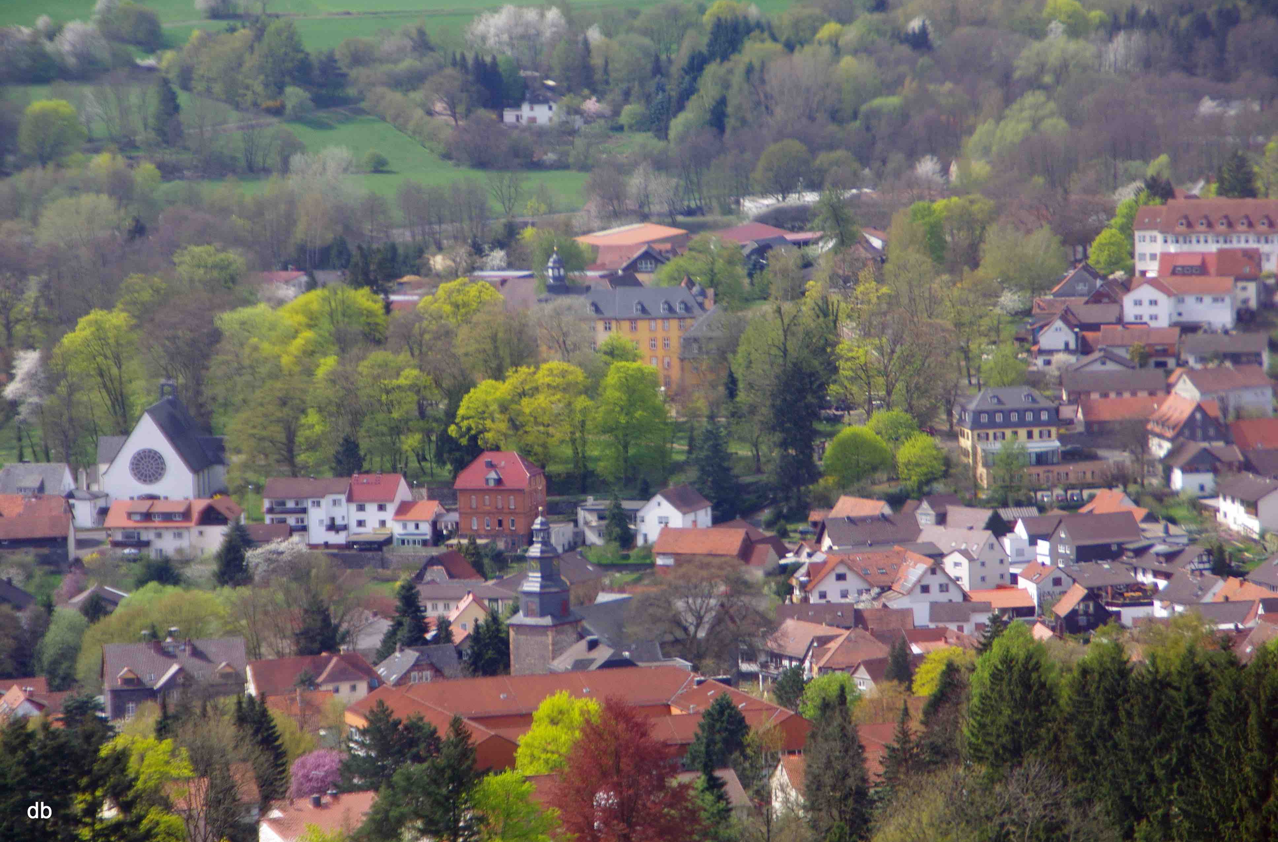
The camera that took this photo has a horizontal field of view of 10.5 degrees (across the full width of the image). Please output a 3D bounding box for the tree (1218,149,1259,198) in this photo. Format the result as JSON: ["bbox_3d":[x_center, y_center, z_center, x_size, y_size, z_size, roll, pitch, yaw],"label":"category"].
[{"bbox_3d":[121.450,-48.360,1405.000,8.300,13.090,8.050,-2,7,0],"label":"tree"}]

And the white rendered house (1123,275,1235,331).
[{"bbox_3d":[102.490,-21.970,1315.000,20.500,9.500,13.000,0,8,16],"label":"white rendered house"}]

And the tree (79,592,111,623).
[{"bbox_3d":[-81.980,28.890,1045.000,4.820,6.160,4.670,-2,7,0],"label":"tree"}]

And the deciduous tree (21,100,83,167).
[{"bbox_3d":[-150.917,-74.212,1780.000,16.930,17.100,16.930,-1,5,0],"label":"deciduous tree"}]

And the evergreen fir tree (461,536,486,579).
[{"bbox_3d":[-27.468,22.729,1152.000,3.980,7.270,3.980,-1,5,0],"label":"evergreen fir tree"}]

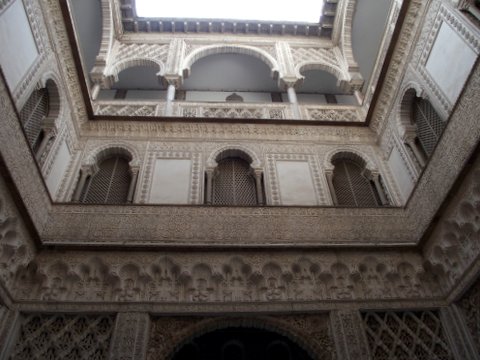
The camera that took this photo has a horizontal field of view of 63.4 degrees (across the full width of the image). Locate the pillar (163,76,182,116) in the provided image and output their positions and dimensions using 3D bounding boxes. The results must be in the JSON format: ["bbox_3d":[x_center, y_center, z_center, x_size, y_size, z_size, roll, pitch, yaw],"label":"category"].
[{"bbox_3d":[-1.496,-1.781,8.382,0.360,1.753,0.340,1,-45,-3],"label":"pillar"}]

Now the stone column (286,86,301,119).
[{"bbox_3d":[1.180,-1.617,8.382,0.180,1.377,0.180,1,-45,-3],"label":"stone column"}]

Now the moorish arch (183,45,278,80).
[{"bbox_3d":[-0.212,-2.931,9.635,2.238,1.427,0.250,1,-45,-3],"label":"moorish arch"}]

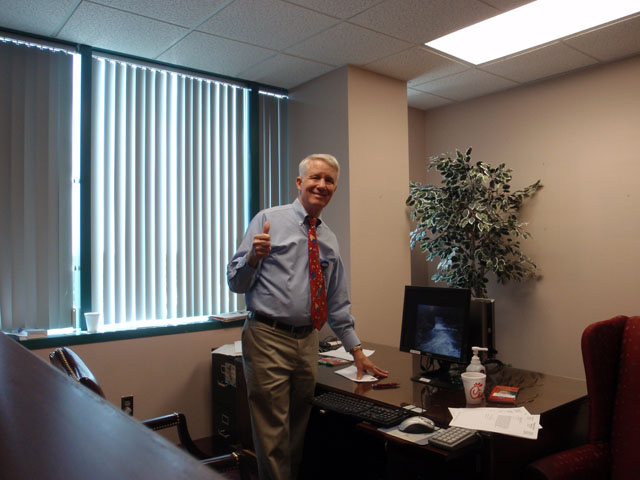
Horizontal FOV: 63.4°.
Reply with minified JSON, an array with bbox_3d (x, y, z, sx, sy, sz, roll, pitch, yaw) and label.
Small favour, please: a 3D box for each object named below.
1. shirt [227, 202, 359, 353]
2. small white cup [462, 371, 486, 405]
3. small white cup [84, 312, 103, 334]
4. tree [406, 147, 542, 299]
[{"bbox_3d":[-0.090,0.165,2.190,0.580,0.660,0.340,0,0,-33],"label":"shirt"},{"bbox_3d":[0.589,0.567,1.978,0.096,0.108,0.096,0,0,0],"label":"small white cup"},{"bbox_3d":[-1.397,0.510,3.190,0.096,0.112,0.096,0,0,-38],"label":"small white cup"},{"bbox_3d":[1.151,0.354,3.821,0.950,2.073,1.000,0,0,-38],"label":"tree"}]

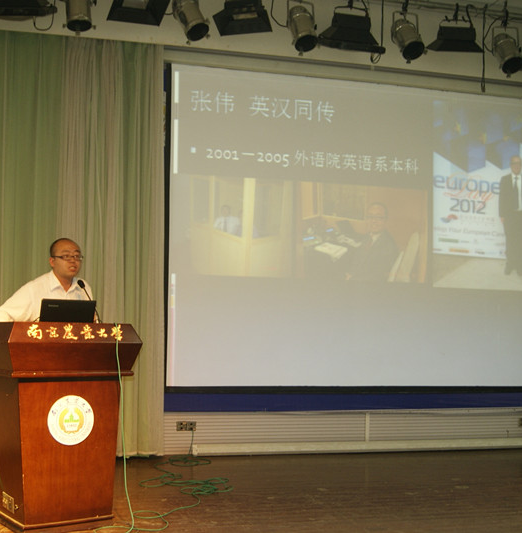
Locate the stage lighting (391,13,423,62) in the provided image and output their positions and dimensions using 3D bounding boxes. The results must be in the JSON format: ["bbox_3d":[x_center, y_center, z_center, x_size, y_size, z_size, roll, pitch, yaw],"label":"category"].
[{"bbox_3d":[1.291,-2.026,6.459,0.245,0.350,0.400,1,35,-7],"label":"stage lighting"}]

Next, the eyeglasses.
[{"bbox_3d":[-1.228,-0.052,4.660,0.142,0.042,0.140,5,-6,-40],"label":"eyeglasses"}]

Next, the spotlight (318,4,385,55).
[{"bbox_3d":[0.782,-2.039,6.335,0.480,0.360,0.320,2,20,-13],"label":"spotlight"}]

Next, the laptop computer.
[{"bbox_3d":[-1.263,0.330,4.670,0.337,0.225,0.290,4,-5,-32],"label":"laptop computer"}]

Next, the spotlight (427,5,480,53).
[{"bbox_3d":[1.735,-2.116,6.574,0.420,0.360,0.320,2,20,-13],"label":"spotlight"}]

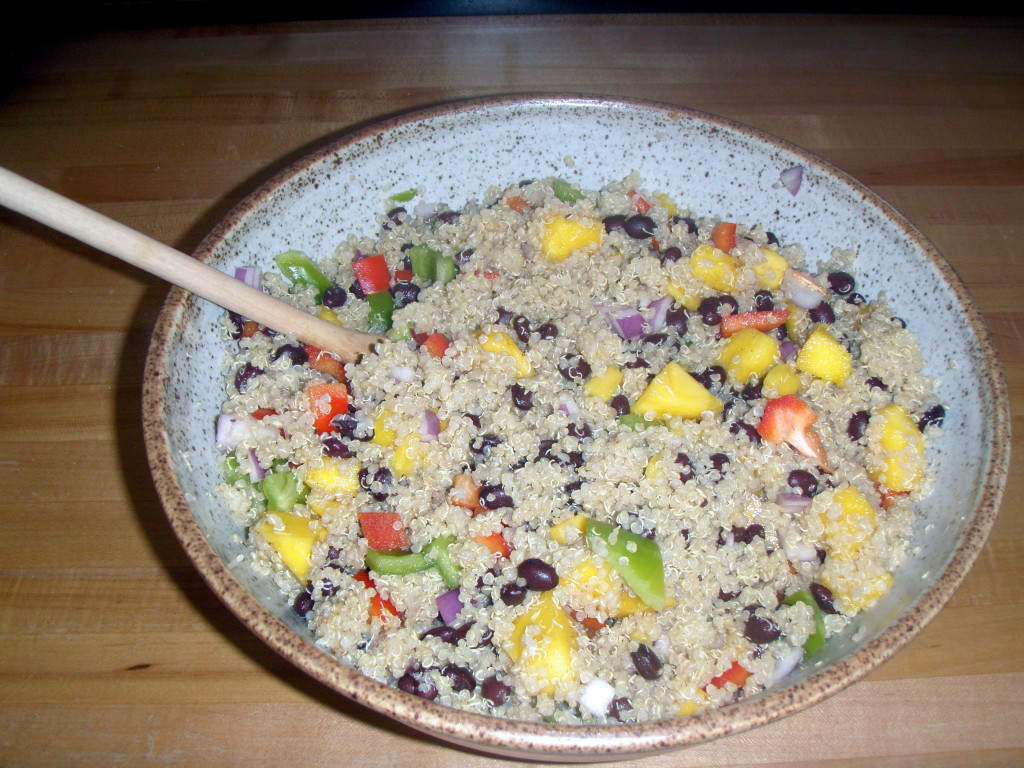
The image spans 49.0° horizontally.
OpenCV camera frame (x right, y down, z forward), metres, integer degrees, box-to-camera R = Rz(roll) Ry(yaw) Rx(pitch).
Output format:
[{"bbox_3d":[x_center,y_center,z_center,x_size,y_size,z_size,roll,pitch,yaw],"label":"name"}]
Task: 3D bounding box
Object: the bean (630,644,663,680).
[{"bbox_3d":[0.040,0.083,0.335,0.007,0.006,0.012,-24,53,-20],"label":"bean"}]

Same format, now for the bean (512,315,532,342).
[{"bbox_3d":[0.004,-0.020,0.409,0.007,0.006,0.012,-9,50,-8],"label":"bean"}]

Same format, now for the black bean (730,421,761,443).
[{"bbox_3d":[0.080,0.017,0.382,0.007,0.006,0.013,-36,58,-27],"label":"black bean"}]

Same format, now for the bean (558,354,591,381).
[{"bbox_3d":[0.022,-0.006,0.398,0.012,0.007,0.009,20,52,16],"label":"bean"}]

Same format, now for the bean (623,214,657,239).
[{"bbox_3d":[0.052,-0.065,0.461,0.013,0.008,0.009,6,50,5],"label":"bean"}]

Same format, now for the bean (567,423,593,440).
[{"bbox_3d":[0.024,0.017,0.391,0.011,0.008,0.009,25,54,19],"label":"bean"}]

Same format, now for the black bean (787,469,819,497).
[{"bbox_3d":[0.100,0.034,0.386,0.009,0.008,0.012,-28,56,-23],"label":"black bean"}]

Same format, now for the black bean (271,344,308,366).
[{"bbox_3d":[-0.082,-0.010,0.414,0.013,0.007,0.009,0,49,-1],"label":"black bean"}]

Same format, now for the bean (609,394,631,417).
[{"bbox_3d":[0.037,0.007,0.385,0.007,0.007,0.011,1,49,1],"label":"bean"}]

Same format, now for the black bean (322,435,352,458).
[{"bbox_3d":[-0.061,0.022,0.392,0.012,0.008,0.008,26,54,19],"label":"black bean"}]

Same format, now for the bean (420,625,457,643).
[{"bbox_3d":[-0.022,0.076,0.341,0.013,0.006,0.007,-11,50,-9],"label":"bean"}]

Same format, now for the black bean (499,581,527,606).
[{"bbox_3d":[0.000,0.065,0.346,0.010,0.007,0.008,3,49,1],"label":"black bean"}]

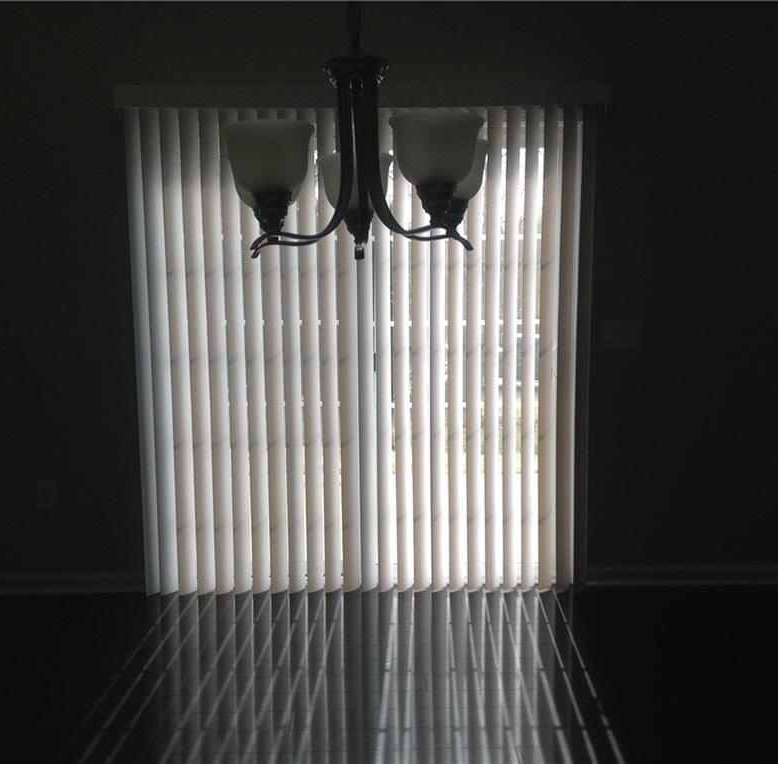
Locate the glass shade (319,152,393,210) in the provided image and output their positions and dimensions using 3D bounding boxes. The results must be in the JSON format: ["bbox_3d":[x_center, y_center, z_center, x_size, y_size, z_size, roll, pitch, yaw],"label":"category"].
[{"bbox_3d":[-0.068,-0.410,2.020,0.158,0.115,0.158,-1,8,-1],"label":"glass shade"}]

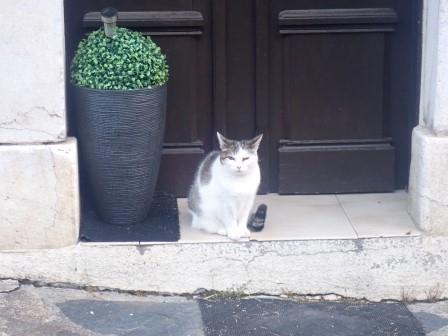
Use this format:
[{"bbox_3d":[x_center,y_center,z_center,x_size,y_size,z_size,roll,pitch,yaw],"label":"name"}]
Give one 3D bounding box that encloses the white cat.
[{"bbox_3d":[-0.007,0.037,4.171,0.190,0.332,0.290,-6,14,-26],"label":"white cat"}]

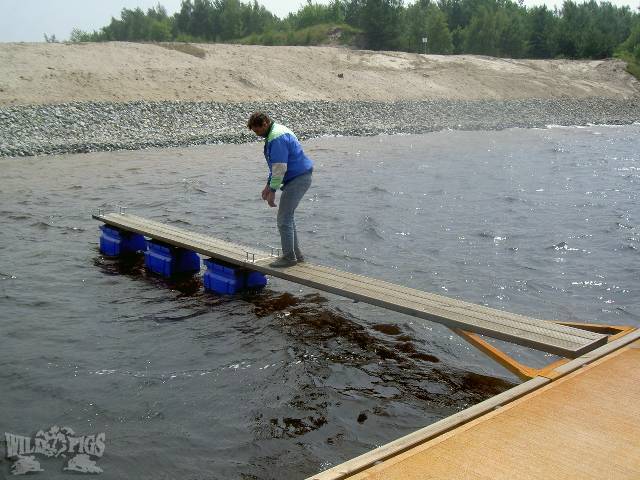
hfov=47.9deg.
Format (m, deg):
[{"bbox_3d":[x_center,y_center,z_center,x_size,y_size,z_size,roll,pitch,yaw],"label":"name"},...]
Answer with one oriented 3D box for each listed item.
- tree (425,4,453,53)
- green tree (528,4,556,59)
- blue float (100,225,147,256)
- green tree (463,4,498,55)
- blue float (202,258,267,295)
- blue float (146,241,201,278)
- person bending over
[{"bbox_3d":[13.147,-23.464,80.000,3.110,5.430,3.110,2,11,9],"label":"tree"},{"bbox_3d":[25.188,-23.710,82.000,3.410,6.260,3.410,3,11,16],"label":"green tree"},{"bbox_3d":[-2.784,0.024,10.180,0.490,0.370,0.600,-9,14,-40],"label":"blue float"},{"bbox_3d":[17.806,-23.353,80.000,3.990,5.660,3.990,2,11,12],"label":"green tree"},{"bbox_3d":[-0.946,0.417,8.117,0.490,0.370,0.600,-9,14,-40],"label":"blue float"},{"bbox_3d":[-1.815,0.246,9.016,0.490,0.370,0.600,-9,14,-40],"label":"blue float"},{"bbox_3d":[-0.401,-0.515,7.312,0.650,1.532,0.520,-2,11,-11],"label":"person bending over"}]

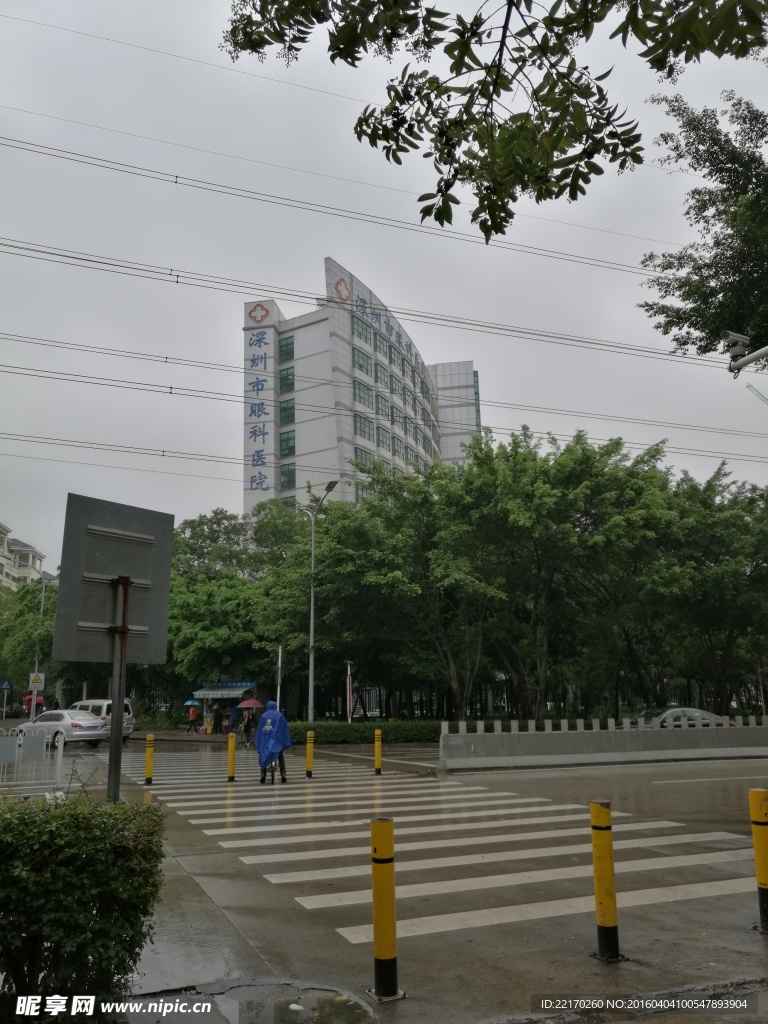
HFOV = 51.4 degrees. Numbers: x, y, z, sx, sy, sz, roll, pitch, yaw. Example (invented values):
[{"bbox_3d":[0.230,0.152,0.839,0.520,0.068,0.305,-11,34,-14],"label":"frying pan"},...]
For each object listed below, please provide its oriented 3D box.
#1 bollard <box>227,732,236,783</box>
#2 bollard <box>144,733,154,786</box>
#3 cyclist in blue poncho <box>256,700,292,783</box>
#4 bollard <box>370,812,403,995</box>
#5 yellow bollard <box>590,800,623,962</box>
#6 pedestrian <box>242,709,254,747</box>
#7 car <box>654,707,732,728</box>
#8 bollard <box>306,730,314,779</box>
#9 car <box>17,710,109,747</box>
[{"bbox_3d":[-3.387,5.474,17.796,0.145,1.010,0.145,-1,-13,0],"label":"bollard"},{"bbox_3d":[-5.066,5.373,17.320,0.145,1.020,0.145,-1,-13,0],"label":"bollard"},{"bbox_3d":[-2.425,5.078,17.706,0.760,1.720,0.650,2,-14,-10],"label":"cyclist in blue poncho"},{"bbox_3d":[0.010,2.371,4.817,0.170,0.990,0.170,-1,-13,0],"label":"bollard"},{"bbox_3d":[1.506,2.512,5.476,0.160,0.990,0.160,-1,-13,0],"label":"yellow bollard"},{"bbox_3d":[-5.256,8.396,31.115,0.500,1.570,0.420,1,-13,-5],"label":"pedestrian"},{"bbox_3d":[9.500,7.380,26.900,4.600,1.460,1.800,5,-14,-21],"label":"car"},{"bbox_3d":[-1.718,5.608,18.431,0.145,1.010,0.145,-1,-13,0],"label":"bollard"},{"bbox_3d":[-13.531,9.162,33.626,4.600,1.470,1.780,-13,-18,41],"label":"car"}]

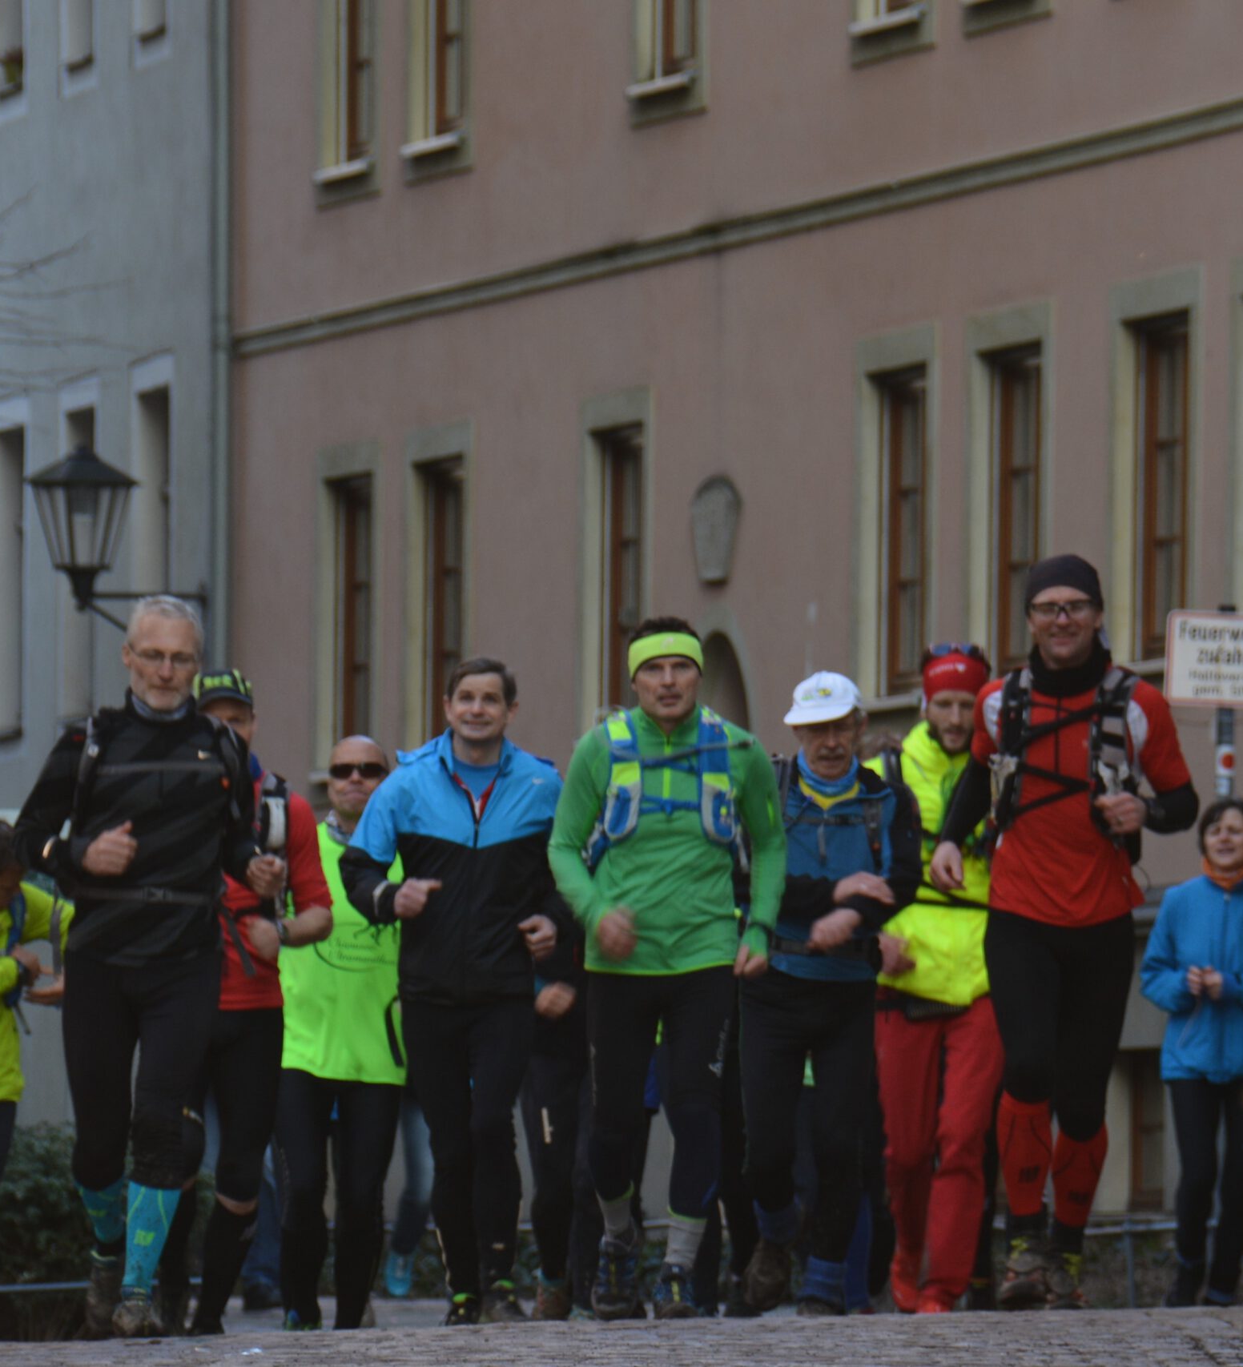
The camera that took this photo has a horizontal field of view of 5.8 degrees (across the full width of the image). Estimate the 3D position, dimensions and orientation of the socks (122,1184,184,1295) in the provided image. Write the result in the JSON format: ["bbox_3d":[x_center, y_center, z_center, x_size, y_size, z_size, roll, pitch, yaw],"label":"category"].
[{"bbox_3d":[-1.096,1.288,28.700,0.130,0.275,0.130,8,4,0],"label":"socks"}]

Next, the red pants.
[{"bbox_3d":[0.803,1.129,31.200,0.380,0.870,0.360,0,-3,3],"label":"red pants"}]

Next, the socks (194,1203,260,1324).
[{"bbox_3d":[-1.011,1.488,31.700,0.125,0.315,0.130,13,3,0],"label":"socks"}]

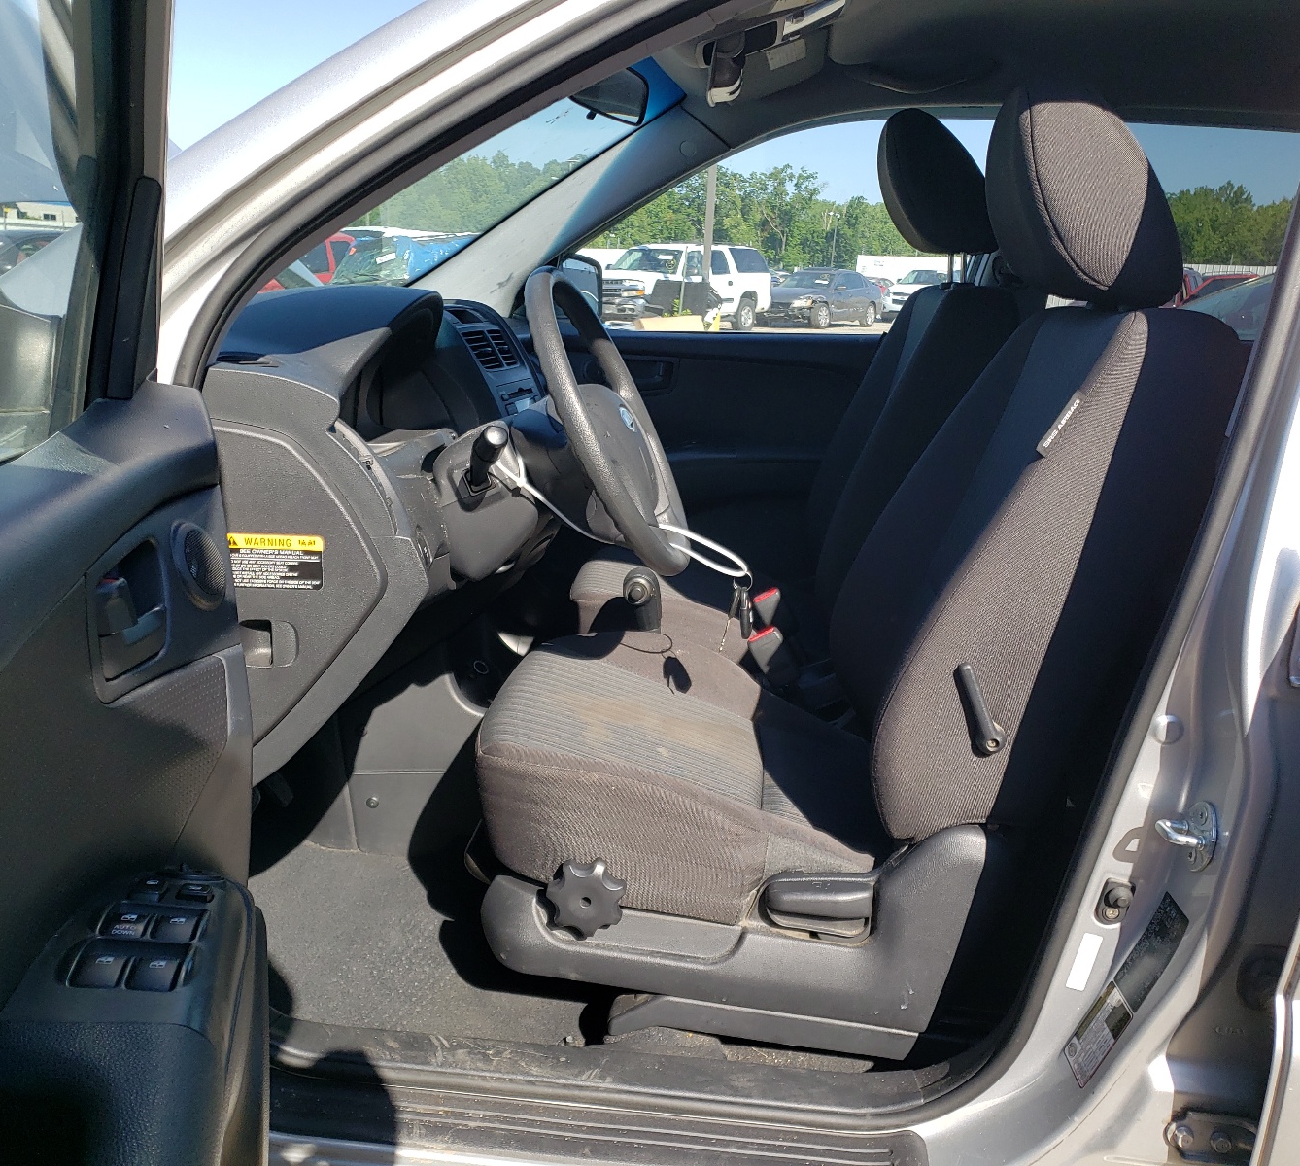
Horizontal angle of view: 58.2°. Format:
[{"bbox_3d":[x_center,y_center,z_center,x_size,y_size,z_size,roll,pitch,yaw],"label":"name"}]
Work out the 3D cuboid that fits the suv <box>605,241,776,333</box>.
[{"bbox_3d":[0.610,-6.400,25.100,2.000,1.900,5.050,13,18,35],"label":"suv"}]

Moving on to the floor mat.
[{"bbox_3d":[-0.297,0.432,1.496,0.570,0.025,0.460,4,15,6],"label":"floor mat"}]

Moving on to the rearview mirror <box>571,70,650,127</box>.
[{"bbox_3d":[-0.082,-0.678,1.587,0.045,0.070,0.240,20,22,28],"label":"rearview mirror"}]

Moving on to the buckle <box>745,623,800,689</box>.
[{"bbox_3d":[0.179,0.108,1.673,0.042,0.082,0.026,-23,11,12],"label":"buckle"}]

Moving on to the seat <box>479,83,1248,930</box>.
[{"bbox_3d":[0.223,-0.072,1.355,0.760,0.930,0.510,4,15,6],"label":"seat"}]

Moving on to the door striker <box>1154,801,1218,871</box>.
[{"bbox_3d":[0.439,0.206,0.953,0.043,0.058,0.045,0,15,-7],"label":"door striker"}]

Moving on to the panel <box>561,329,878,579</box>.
[{"bbox_3d":[0.126,-0.203,2.426,0.950,0.610,0.100,4,15,6],"label":"panel"}]

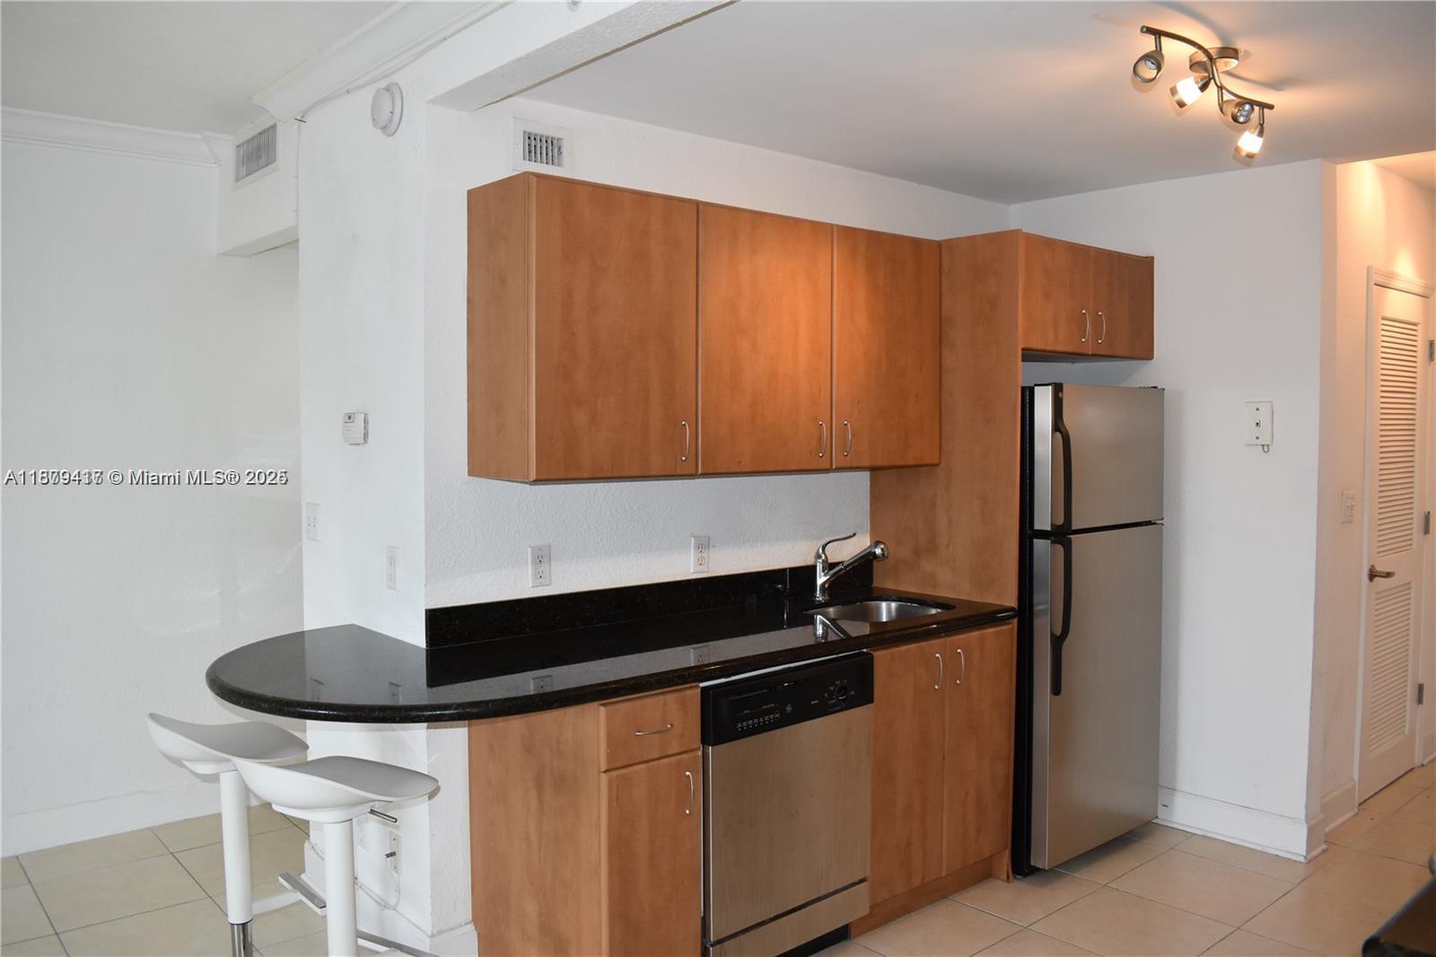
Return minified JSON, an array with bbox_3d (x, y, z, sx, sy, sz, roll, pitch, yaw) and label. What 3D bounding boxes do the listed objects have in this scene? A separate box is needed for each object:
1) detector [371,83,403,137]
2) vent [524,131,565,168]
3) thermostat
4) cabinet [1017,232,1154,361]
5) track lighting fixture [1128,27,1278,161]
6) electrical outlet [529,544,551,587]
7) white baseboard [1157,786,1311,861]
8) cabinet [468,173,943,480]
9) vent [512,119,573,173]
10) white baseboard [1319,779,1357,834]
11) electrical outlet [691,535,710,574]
[{"bbox_3d":[-0.903,-1.001,2.918,0.042,0.144,0.144,-2,4,-39],"label":"detector"},{"bbox_3d":[-0.478,-0.914,2.987,0.129,0.084,0.018,-2,4,-39],"label":"vent"},{"bbox_3d":[-1.062,-0.145,3.158,0.026,0.094,0.138,-2,4,-39],"label":"thermostat"},{"bbox_3d":[1.155,-0.608,3.764,0.864,0.371,0.360,-2,4,-39],"label":"cabinet"},{"bbox_3d":[1.182,-0.910,2.560,0.800,0.214,0.210,-2,4,-39],"label":"track lighting fixture"},{"bbox_3d":[-0.496,0.247,3.032,0.072,0.116,0.009,-2,4,-39],"label":"electrical outlet"},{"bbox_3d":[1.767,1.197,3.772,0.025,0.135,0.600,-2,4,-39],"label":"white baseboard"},{"bbox_3d":[0.041,-0.398,3.218,1.538,0.762,0.360,-2,4,-39],"label":"cabinet"},{"bbox_3d":[-0.480,-0.915,2.988,0.193,0.146,0.015,-2,4,-39],"label":"vent"},{"bbox_3d":[2.251,1.183,3.910,0.376,0.135,0.025,-2,4,-39],"label":"white baseboard"},{"bbox_3d":[-0.050,0.243,3.400,0.072,0.116,0.009,-2,4,-39],"label":"electrical outlet"}]

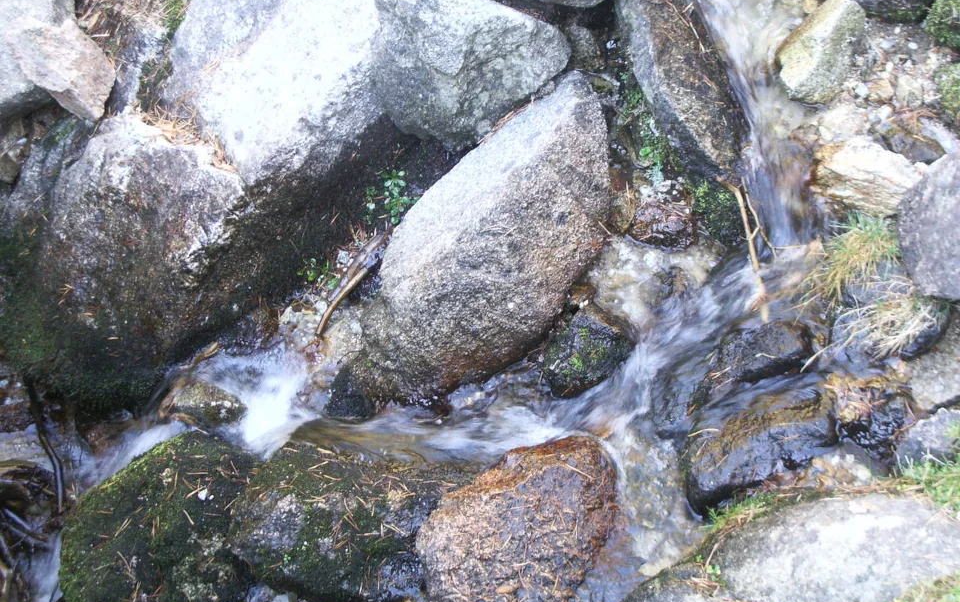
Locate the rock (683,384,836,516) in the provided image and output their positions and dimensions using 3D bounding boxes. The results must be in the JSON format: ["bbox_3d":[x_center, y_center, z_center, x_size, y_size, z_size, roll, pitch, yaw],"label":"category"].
[{"bbox_3d":[0.417,0.217,2.550,0.240,0.150,0.170,-18,47,-18],"label":"rock"}]

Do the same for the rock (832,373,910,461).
[{"bbox_3d":[0.589,0.173,2.580,0.120,0.100,0.125,0,44,0],"label":"rock"}]

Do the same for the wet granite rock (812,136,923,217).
[{"bbox_3d":[0.713,-0.227,3.140,0.200,0.115,0.150,13,43,15],"label":"wet granite rock"}]

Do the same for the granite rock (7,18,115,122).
[{"bbox_3d":[-0.781,-0.431,3.200,0.185,0.145,0.165,13,43,15],"label":"granite rock"}]

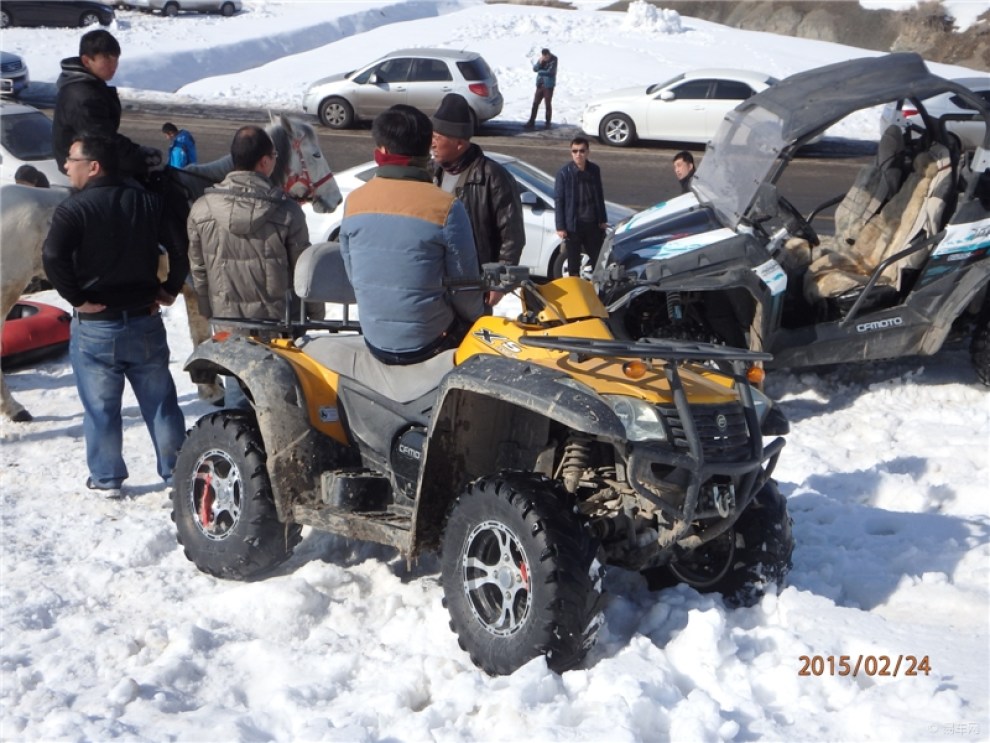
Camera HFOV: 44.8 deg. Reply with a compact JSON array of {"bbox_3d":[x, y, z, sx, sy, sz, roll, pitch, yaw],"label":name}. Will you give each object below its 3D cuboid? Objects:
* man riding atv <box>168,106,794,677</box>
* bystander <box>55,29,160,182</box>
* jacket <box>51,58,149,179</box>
[{"bbox_3d":[-0.066,-0.055,4.360,2.176,1.793,1.186,8,5,43],"label":"man riding atv"},{"bbox_3d":[-2.068,-1.061,6.457,0.660,1.500,0.580,1,16,2],"label":"bystander"},{"bbox_3d":[-2.069,-1.306,6.300,0.460,0.700,0.500,-2,15,-8],"label":"jacket"}]

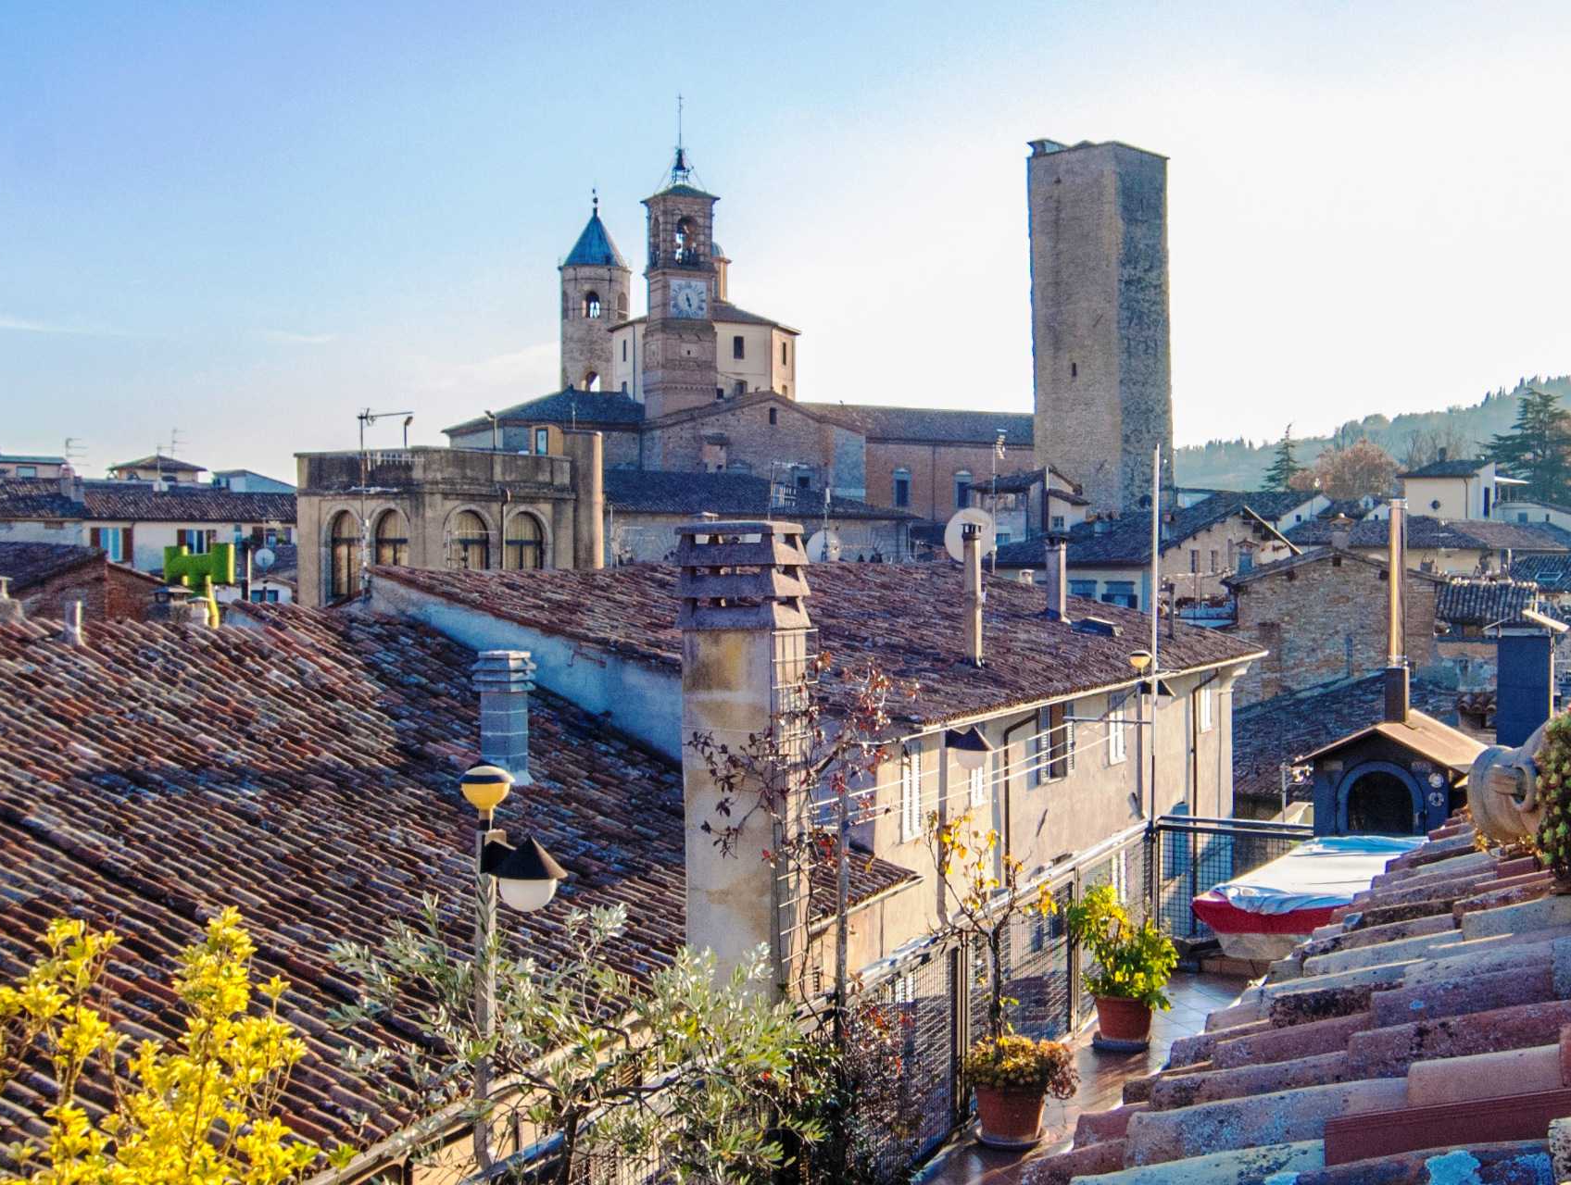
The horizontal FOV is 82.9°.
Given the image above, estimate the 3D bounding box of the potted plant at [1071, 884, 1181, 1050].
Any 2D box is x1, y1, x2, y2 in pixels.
[{"bbox_3d":[2.203,2.439,5.800,0.700,1.060,0.680,0,1,0],"label":"potted plant"}]

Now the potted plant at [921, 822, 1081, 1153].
[{"bbox_3d":[1.186,2.113,4.880,0.820,1.800,0.750,0,1,0],"label":"potted plant"}]

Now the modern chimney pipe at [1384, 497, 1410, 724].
[{"bbox_3d":[5.054,0.149,7.350,0.200,1.880,0.200,0,1,0],"label":"modern chimney pipe"}]

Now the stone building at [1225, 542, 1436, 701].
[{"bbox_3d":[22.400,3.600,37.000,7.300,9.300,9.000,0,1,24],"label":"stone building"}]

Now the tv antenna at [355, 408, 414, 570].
[{"bbox_3d":[-7.169,-1.852,15.900,1.000,2.900,0.500,0,1,17],"label":"tv antenna"}]

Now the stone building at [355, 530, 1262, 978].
[{"bbox_3d":[1.800,4.500,20.400,11.500,10.000,18.500,1,1,43],"label":"stone building"}]

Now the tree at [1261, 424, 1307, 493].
[{"bbox_3d":[50.422,-5.346,90.000,6.000,22.000,6.000,0,1,0],"label":"tree"}]

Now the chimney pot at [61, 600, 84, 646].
[{"bbox_3d":[-8.578,0.368,10.700,0.240,0.550,0.240,0,1,0],"label":"chimney pot"}]

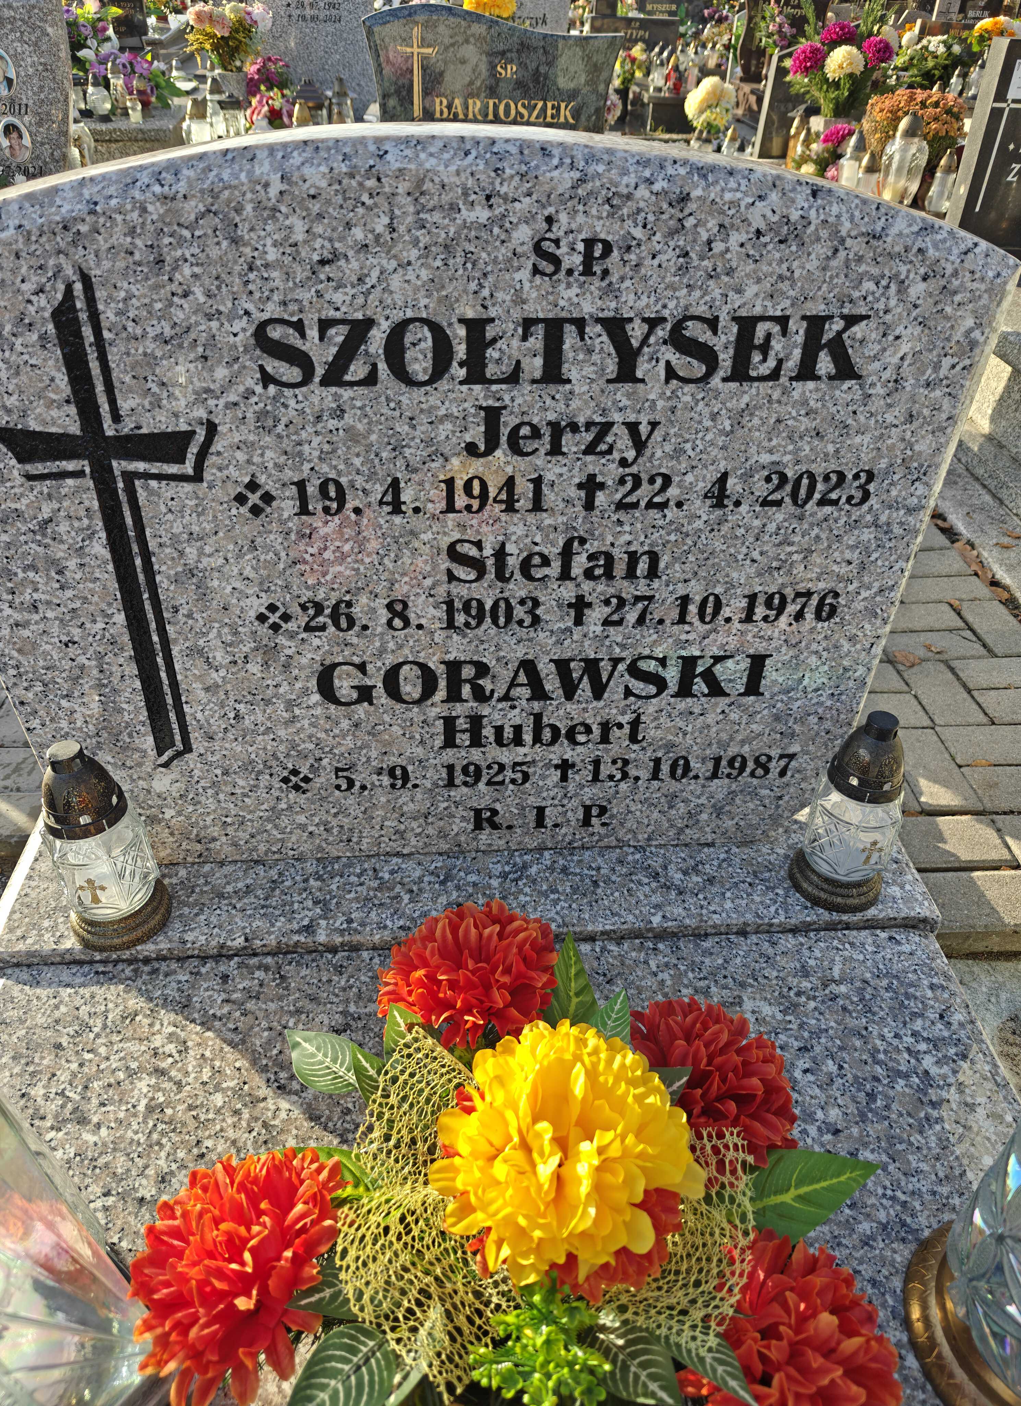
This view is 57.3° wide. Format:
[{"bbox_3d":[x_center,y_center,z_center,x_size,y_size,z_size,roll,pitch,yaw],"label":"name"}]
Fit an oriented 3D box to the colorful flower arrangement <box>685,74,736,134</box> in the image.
[{"bbox_3d":[0.928,-2.784,4.353,0.226,0.240,0.226,-1,37,-1],"label":"colorful flower arrangement"}]

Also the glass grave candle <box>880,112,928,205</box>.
[{"bbox_3d":[1.407,-1.935,3.329,0.140,0.297,0.140,-1,37,-1],"label":"glass grave candle"}]

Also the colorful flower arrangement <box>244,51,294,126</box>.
[{"bbox_3d":[-1.057,-2.677,4.089,0.204,0.273,0.204,-1,37,-1],"label":"colorful flower arrangement"}]

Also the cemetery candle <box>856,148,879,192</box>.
[{"bbox_3d":[1.304,-1.907,3.387,0.070,0.180,0.070,-1,37,-1],"label":"cemetery candle"}]

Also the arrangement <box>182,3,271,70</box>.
[{"bbox_3d":[-1.214,-2.874,4.034,0.360,0.259,0.331,-1,37,-1],"label":"arrangement"}]

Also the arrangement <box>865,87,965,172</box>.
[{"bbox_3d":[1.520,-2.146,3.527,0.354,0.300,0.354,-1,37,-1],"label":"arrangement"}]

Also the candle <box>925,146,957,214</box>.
[{"bbox_3d":[1.522,-1.826,3.279,0.084,0.203,0.084,-1,37,-1],"label":"candle"}]

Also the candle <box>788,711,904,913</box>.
[{"bbox_3d":[0.345,0.103,0.931,0.091,0.214,0.091,-8,38,-10],"label":"candle"}]

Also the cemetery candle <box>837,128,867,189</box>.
[{"bbox_3d":[1.263,-1.965,3.430,0.083,0.234,0.083,-1,37,-1],"label":"cemetery candle"}]

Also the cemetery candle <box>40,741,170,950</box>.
[{"bbox_3d":[-0.399,0.131,0.900,0.094,0.214,0.094,-3,37,-3],"label":"cemetery candle"}]

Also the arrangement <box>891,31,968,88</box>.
[{"bbox_3d":[2.497,-3.823,5.567,0.422,0.290,0.380,-1,37,-1],"label":"arrangement"}]

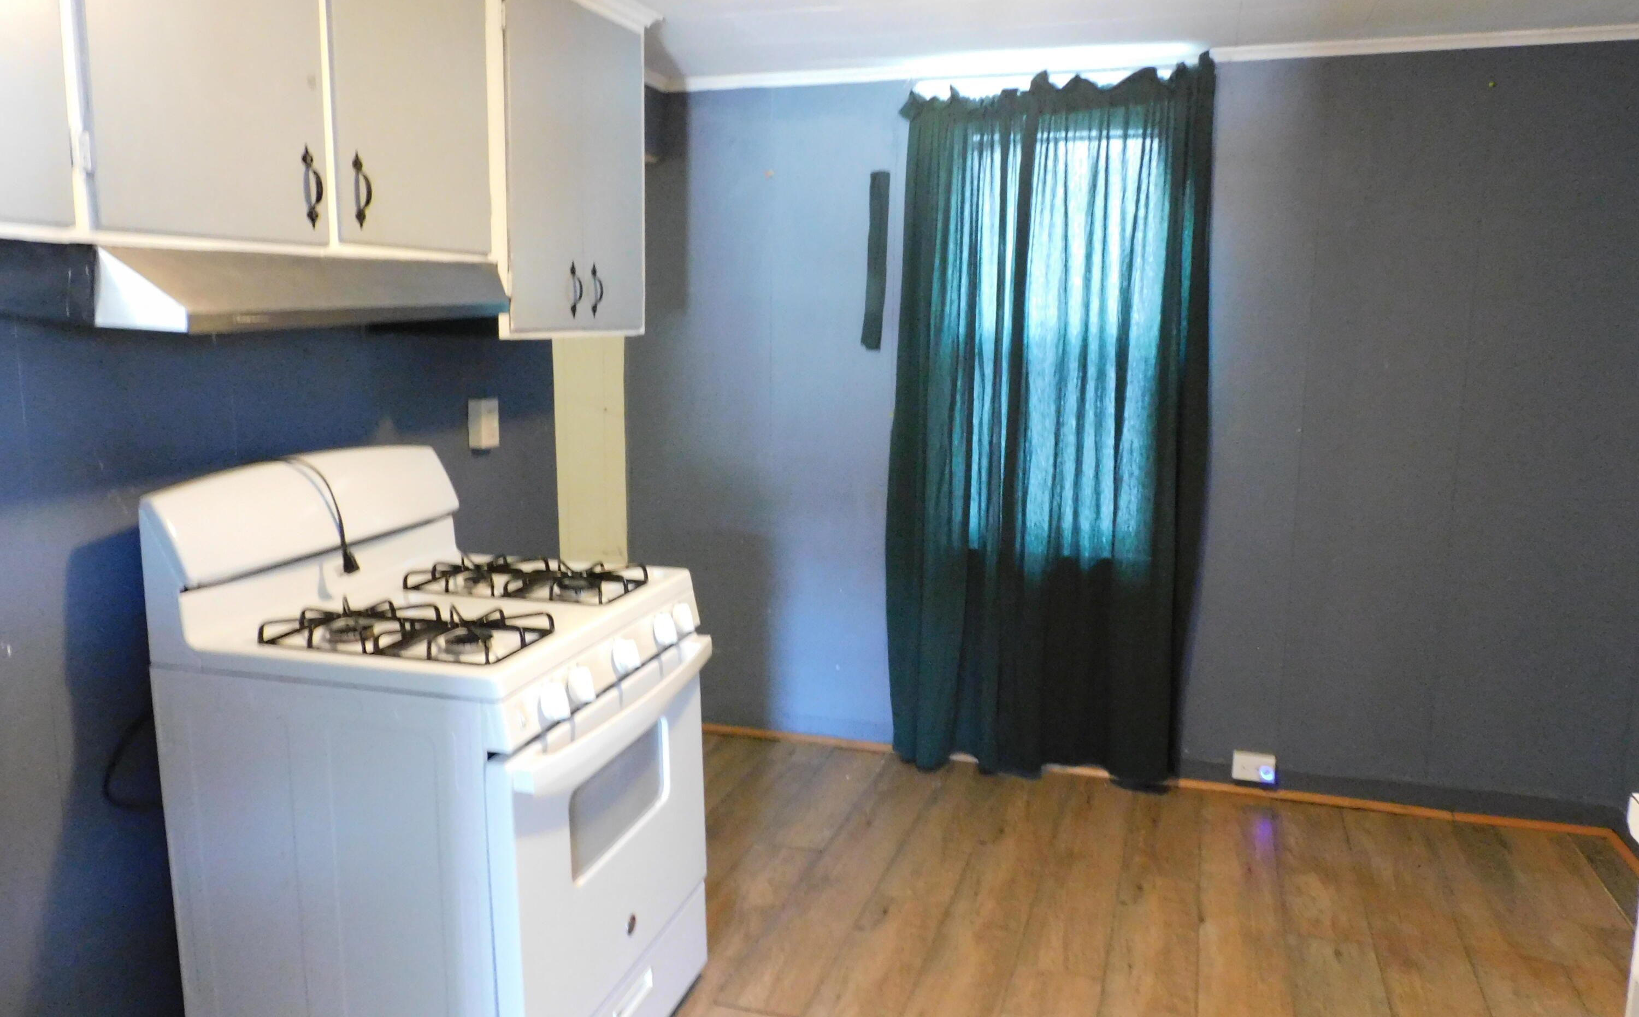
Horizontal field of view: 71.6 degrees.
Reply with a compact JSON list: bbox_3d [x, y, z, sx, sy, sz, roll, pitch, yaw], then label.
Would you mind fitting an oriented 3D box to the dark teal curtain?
[{"bbox_3d":[0.668,-0.202,3.402,0.960,2.110,0.120,3,10,16],"label":"dark teal curtain"}]

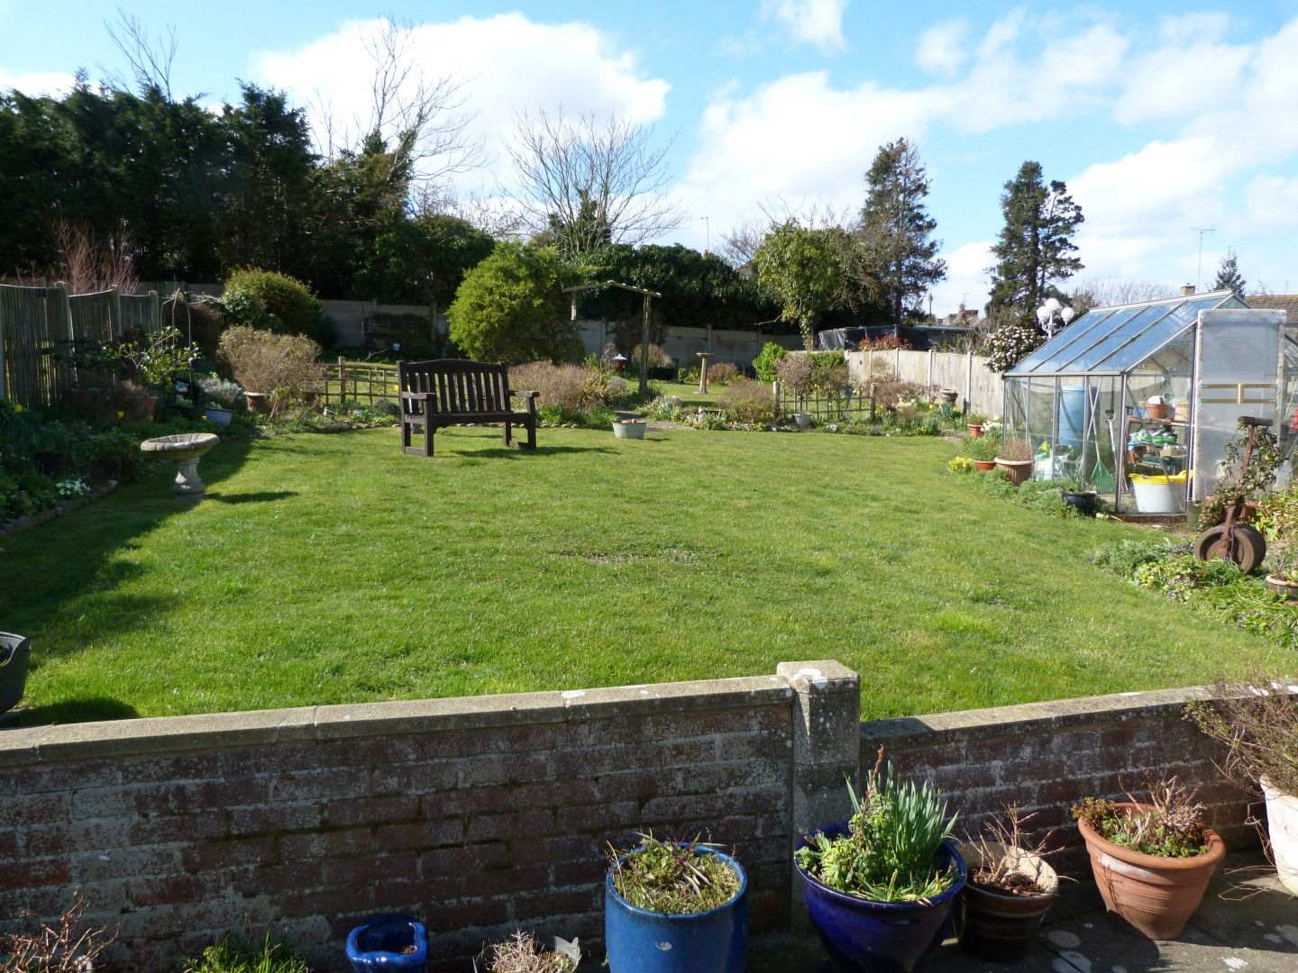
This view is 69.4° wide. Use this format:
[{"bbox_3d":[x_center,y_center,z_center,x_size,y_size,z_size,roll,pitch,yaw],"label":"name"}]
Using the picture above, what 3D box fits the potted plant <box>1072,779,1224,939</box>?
[{"bbox_3d":[1.333,0.972,2.497,0.360,0.390,0.360,-1,6,0],"label":"potted plant"}]

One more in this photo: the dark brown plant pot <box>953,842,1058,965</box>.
[{"bbox_3d":[0.942,1.133,2.524,0.282,0.217,0.282,-1,7,0],"label":"dark brown plant pot"}]

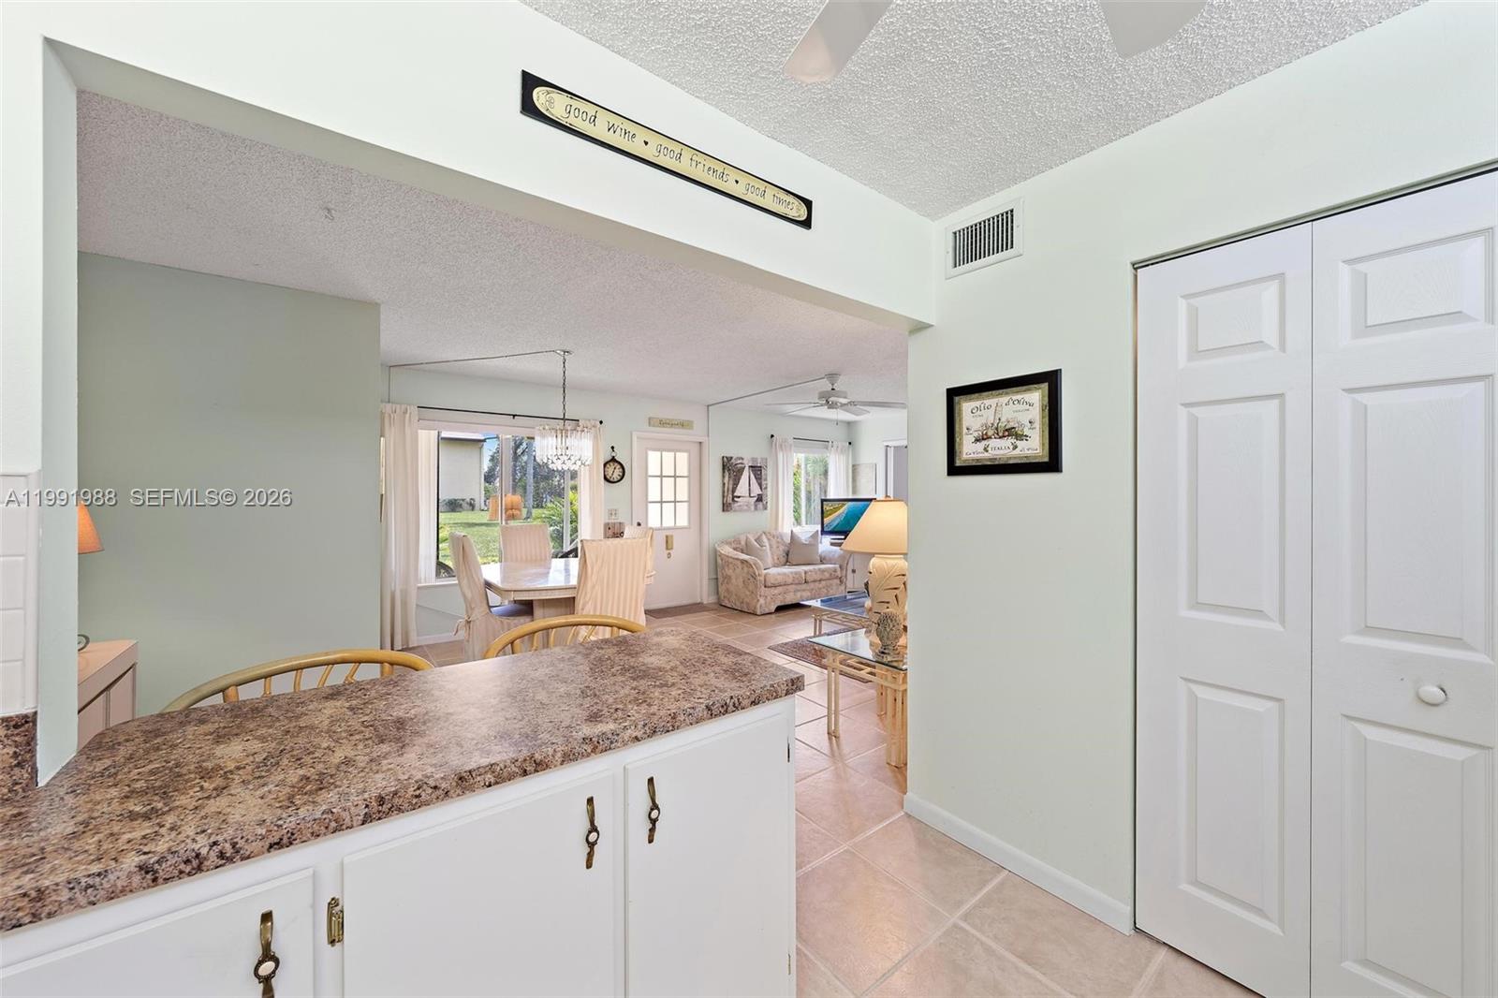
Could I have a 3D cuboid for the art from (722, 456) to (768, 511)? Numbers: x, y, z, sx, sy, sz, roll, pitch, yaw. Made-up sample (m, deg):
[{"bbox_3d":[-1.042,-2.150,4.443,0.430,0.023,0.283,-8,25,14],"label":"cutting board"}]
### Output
[{"bbox_3d":[-0.032,-0.183,7.050,0.745,0.710,0.035,0,0,-37],"label":"art"}]

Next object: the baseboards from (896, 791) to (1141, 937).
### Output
[{"bbox_3d":[0.913,1.286,1.970,0.015,0.088,0.820,0,0,-37],"label":"baseboards"}]

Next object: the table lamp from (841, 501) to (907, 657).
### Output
[{"bbox_3d":[0.758,0.386,2.932,0.520,0.810,0.520,0,0,-37],"label":"table lamp"}]

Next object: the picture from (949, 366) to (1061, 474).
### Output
[{"bbox_3d":[0.913,-0.258,1.954,0.025,0.342,0.420,0,0,-37],"label":"picture"}]

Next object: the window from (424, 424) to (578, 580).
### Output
[{"bbox_3d":[-2.385,0.030,5.326,1.480,1.450,0.100,0,0,-37],"label":"window"}]

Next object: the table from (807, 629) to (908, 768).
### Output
[{"bbox_3d":[0.799,1.056,2.994,0.660,0.530,0.660,0,0,-37],"label":"table"}]

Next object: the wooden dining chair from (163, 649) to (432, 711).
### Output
[{"bbox_3d":[-0.966,0.866,1.203,0.530,0.930,0.540,0,0,-37],"label":"wooden dining chair"}]

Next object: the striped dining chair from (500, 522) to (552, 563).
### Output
[{"bbox_3d":[-1.949,0.783,4.933,0.460,1.065,0.580,0,0,-37],"label":"striped dining chair"}]

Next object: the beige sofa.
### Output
[{"bbox_3d":[0.496,0.881,6.927,1.650,0.880,0.840,0,0,-37],"label":"beige sofa"}]

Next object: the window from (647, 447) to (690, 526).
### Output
[{"bbox_3d":[-0.936,-0.117,6.459,0.590,0.930,0.050,0,0,-37],"label":"window"}]

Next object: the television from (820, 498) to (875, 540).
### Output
[{"bbox_3d":[1.429,0.289,7.720,0.780,0.570,0.200,0,0,8],"label":"television"}]

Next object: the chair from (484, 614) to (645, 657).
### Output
[{"bbox_3d":[-0.511,0.863,1.595,0.530,0.930,0.540,0,0,-37],"label":"chair"}]

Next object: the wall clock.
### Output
[{"bbox_3d":[-1.476,-0.372,5.932,0.265,0.410,0.050,0,0,-37],"label":"wall clock"}]

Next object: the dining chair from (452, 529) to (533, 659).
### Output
[{"bbox_3d":[-1.888,0.792,4.084,0.620,1.070,0.480,0,0,-37],"label":"dining chair"}]

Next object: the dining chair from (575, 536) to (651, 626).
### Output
[{"bbox_3d":[-1.032,0.793,3.706,0.480,1.070,0.620,0,0,-37],"label":"dining chair"}]

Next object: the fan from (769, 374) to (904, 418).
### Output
[{"bbox_3d":[0.770,-0.973,4.938,1.300,0.330,1.300,0,0,-37],"label":"fan"}]

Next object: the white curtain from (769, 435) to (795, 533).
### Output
[{"bbox_3d":[0.470,0.222,7.372,0.430,2.150,0.120,0,0,-37],"label":"white curtain"}]

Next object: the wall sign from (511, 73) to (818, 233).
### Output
[{"bbox_3d":[-0.153,-0.913,1.486,0.900,0.098,0.020,0,0,-37],"label":"wall sign"}]

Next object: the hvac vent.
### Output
[{"bbox_3d":[0.869,-0.967,2.020,0.020,0.200,0.300,0,0,-37],"label":"hvac vent"}]

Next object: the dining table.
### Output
[{"bbox_3d":[-1.524,0.957,4.350,1.140,0.740,1.760,0,0,-37],"label":"dining table"}]

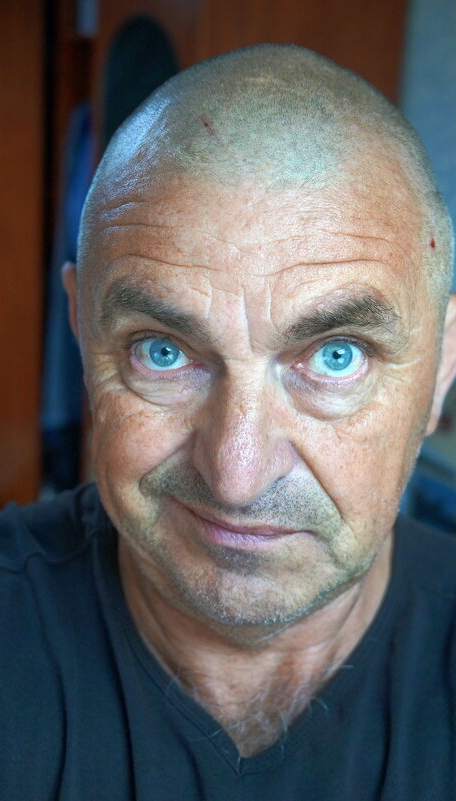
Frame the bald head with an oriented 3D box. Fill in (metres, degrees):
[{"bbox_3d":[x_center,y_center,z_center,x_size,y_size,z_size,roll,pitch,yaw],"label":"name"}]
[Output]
[{"bbox_3d":[0.017,-0.103,0.456,0.166,0.114,0.189,3,16,5],"label":"bald head"}]

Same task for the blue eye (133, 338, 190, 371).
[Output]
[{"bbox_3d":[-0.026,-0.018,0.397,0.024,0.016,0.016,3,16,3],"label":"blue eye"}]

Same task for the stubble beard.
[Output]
[{"bbox_3d":[0.009,0.057,0.424,0.114,0.075,0.067,3,16,5],"label":"stubble beard"}]

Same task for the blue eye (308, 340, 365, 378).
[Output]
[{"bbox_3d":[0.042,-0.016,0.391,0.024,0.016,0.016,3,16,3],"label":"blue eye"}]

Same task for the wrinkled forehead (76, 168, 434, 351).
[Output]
[{"bbox_3d":[0.011,-0.058,0.410,0.155,0.077,0.061,3,16,5],"label":"wrinkled forehead"}]

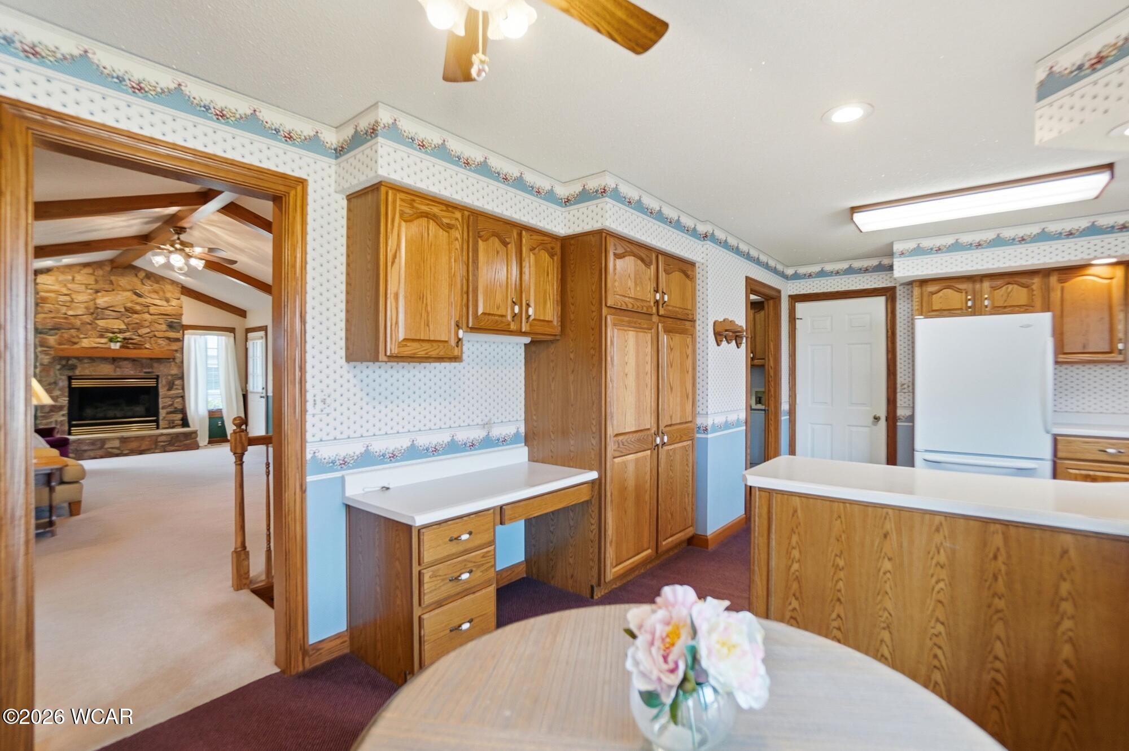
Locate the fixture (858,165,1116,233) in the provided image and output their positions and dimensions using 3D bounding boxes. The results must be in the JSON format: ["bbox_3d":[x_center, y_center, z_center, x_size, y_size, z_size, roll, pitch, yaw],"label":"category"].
[{"bbox_3d":[2.590,-1.116,3.045,1.210,0.080,0.390,0,0,37],"label":"fixture"}]

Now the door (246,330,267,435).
[{"bbox_3d":[-5.570,0.234,8.500,0.790,2.050,0.050,0,0,39],"label":"door"}]

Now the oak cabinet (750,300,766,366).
[{"bbox_3d":[2.237,-0.479,5.536,0.716,0.746,0.328,0,0,40],"label":"oak cabinet"}]

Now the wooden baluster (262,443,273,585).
[{"bbox_3d":[-1.839,0.856,2.925,0.034,0.861,0.034,0,0,40],"label":"wooden baluster"}]

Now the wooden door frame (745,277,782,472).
[{"bbox_3d":[1.832,0.229,4.411,0.139,2.124,1.015,0,0,40],"label":"wooden door frame"}]

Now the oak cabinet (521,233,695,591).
[{"bbox_3d":[0.370,0.223,3.300,0.600,2.134,1.150,0,0,41],"label":"oak cabinet"}]

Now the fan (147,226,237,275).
[{"bbox_3d":[-4.800,-1.570,5.880,1.120,0.580,1.120,0,0,-35],"label":"fan"}]

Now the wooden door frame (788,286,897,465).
[{"bbox_3d":[2.692,0.235,4.594,0.915,2.109,0.100,0,0,40],"label":"wooden door frame"}]

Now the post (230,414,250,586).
[{"bbox_3d":[-1.985,0.770,2.880,0.090,1.055,0.090,0,0,37],"label":"post"}]

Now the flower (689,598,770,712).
[{"bbox_3d":[0.223,0.372,0.635,0.105,0.130,0.095,0,0,9],"label":"flower"}]

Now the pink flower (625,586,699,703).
[{"bbox_3d":[0.143,0.394,0.690,0.105,0.155,0.105,0,0,-24],"label":"pink flower"}]

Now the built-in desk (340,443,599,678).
[{"bbox_3d":[-0.422,0.881,2.465,0.569,0.822,1.189,0,0,40],"label":"built-in desk"}]

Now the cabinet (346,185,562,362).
[{"bbox_3d":[-0.520,-0.450,2.545,0.325,0.770,1.164,0,0,40],"label":"cabinet"}]

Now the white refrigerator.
[{"bbox_3d":[3.325,0.419,3.787,0.755,1.725,0.770,0,0,39],"label":"white refrigerator"}]

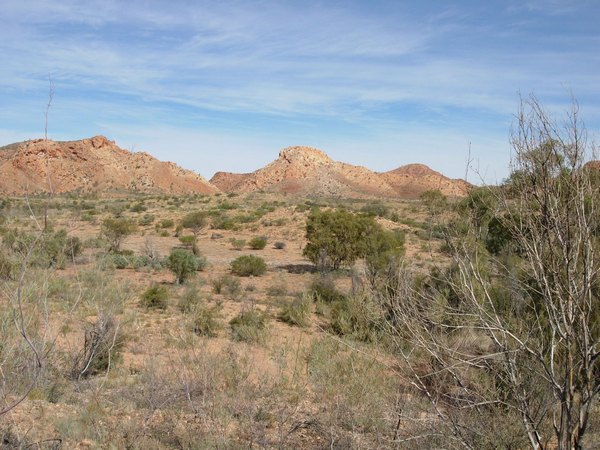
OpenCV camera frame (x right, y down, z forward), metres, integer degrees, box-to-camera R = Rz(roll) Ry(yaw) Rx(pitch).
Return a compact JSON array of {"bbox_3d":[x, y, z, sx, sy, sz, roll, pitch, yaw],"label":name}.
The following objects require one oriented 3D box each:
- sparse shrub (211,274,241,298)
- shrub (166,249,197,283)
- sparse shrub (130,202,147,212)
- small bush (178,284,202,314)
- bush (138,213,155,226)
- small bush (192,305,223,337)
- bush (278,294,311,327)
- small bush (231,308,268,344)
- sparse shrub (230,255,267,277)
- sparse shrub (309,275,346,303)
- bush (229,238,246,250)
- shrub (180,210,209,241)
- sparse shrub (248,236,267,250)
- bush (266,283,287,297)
[{"bbox_3d":[-3.118,2.565,27.538,1.255,0.996,1.130,0,3,-6],"label":"sparse shrub"},{"bbox_3d":[-5.679,1.985,31.927,1.505,1.696,1.354,-1,3,-10],"label":"shrub"},{"bbox_3d":[-27.364,-2.974,111.657,2.271,1.710,2.044,0,3,0],"label":"sparse shrub"},{"bbox_3d":[-4.084,2.680,24.537,0.895,1.081,0.806,0,3,-9],"label":"small bush"},{"bbox_3d":[-18.147,-0.657,77.912,1.595,1.660,1.436,0,3,0],"label":"bush"},{"bbox_3d":[-3.088,3.189,22.058,0.913,0.960,0.821,0,3,0],"label":"small bush"},{"bbox_3d":[-0.198,3.142,24.297,1.189,1.040,1.070,0,3,0],"label":"bush"},{"bbox_3d":[-1.532,2.978,19.562,1.190,1.005,1.071,0,3,-4],"label":"small bush"},{"bbox_3d":[-2.894,2.281,37.319,1.959,1.099,1.763,0,3,0],"label":"sparse shrub"},{"bbox_3d":[1.203,2.814,29.341,1.678,1.077,1.510,0,3,0],"label":"sparse shrub"},{"bbox_3d":[-4.768,1.452,50.230,1.373,0.846,1.236,0,3,-5],"label":"bush"},{"bbox_3d":[-10.452,-0.173,65.191,2.774,2.525,2.497,0,3,-9],"label":"shrub"},{"bbox_3d":[-3.338,1.451,51.872,1.377,1.049,1.239,0,3,0],"label":"sparse shrub"},{"bbox_3d":[-1.094,3.015,30.834,0.933,0.558,0.840,0,3,0],"label":"bush"}]

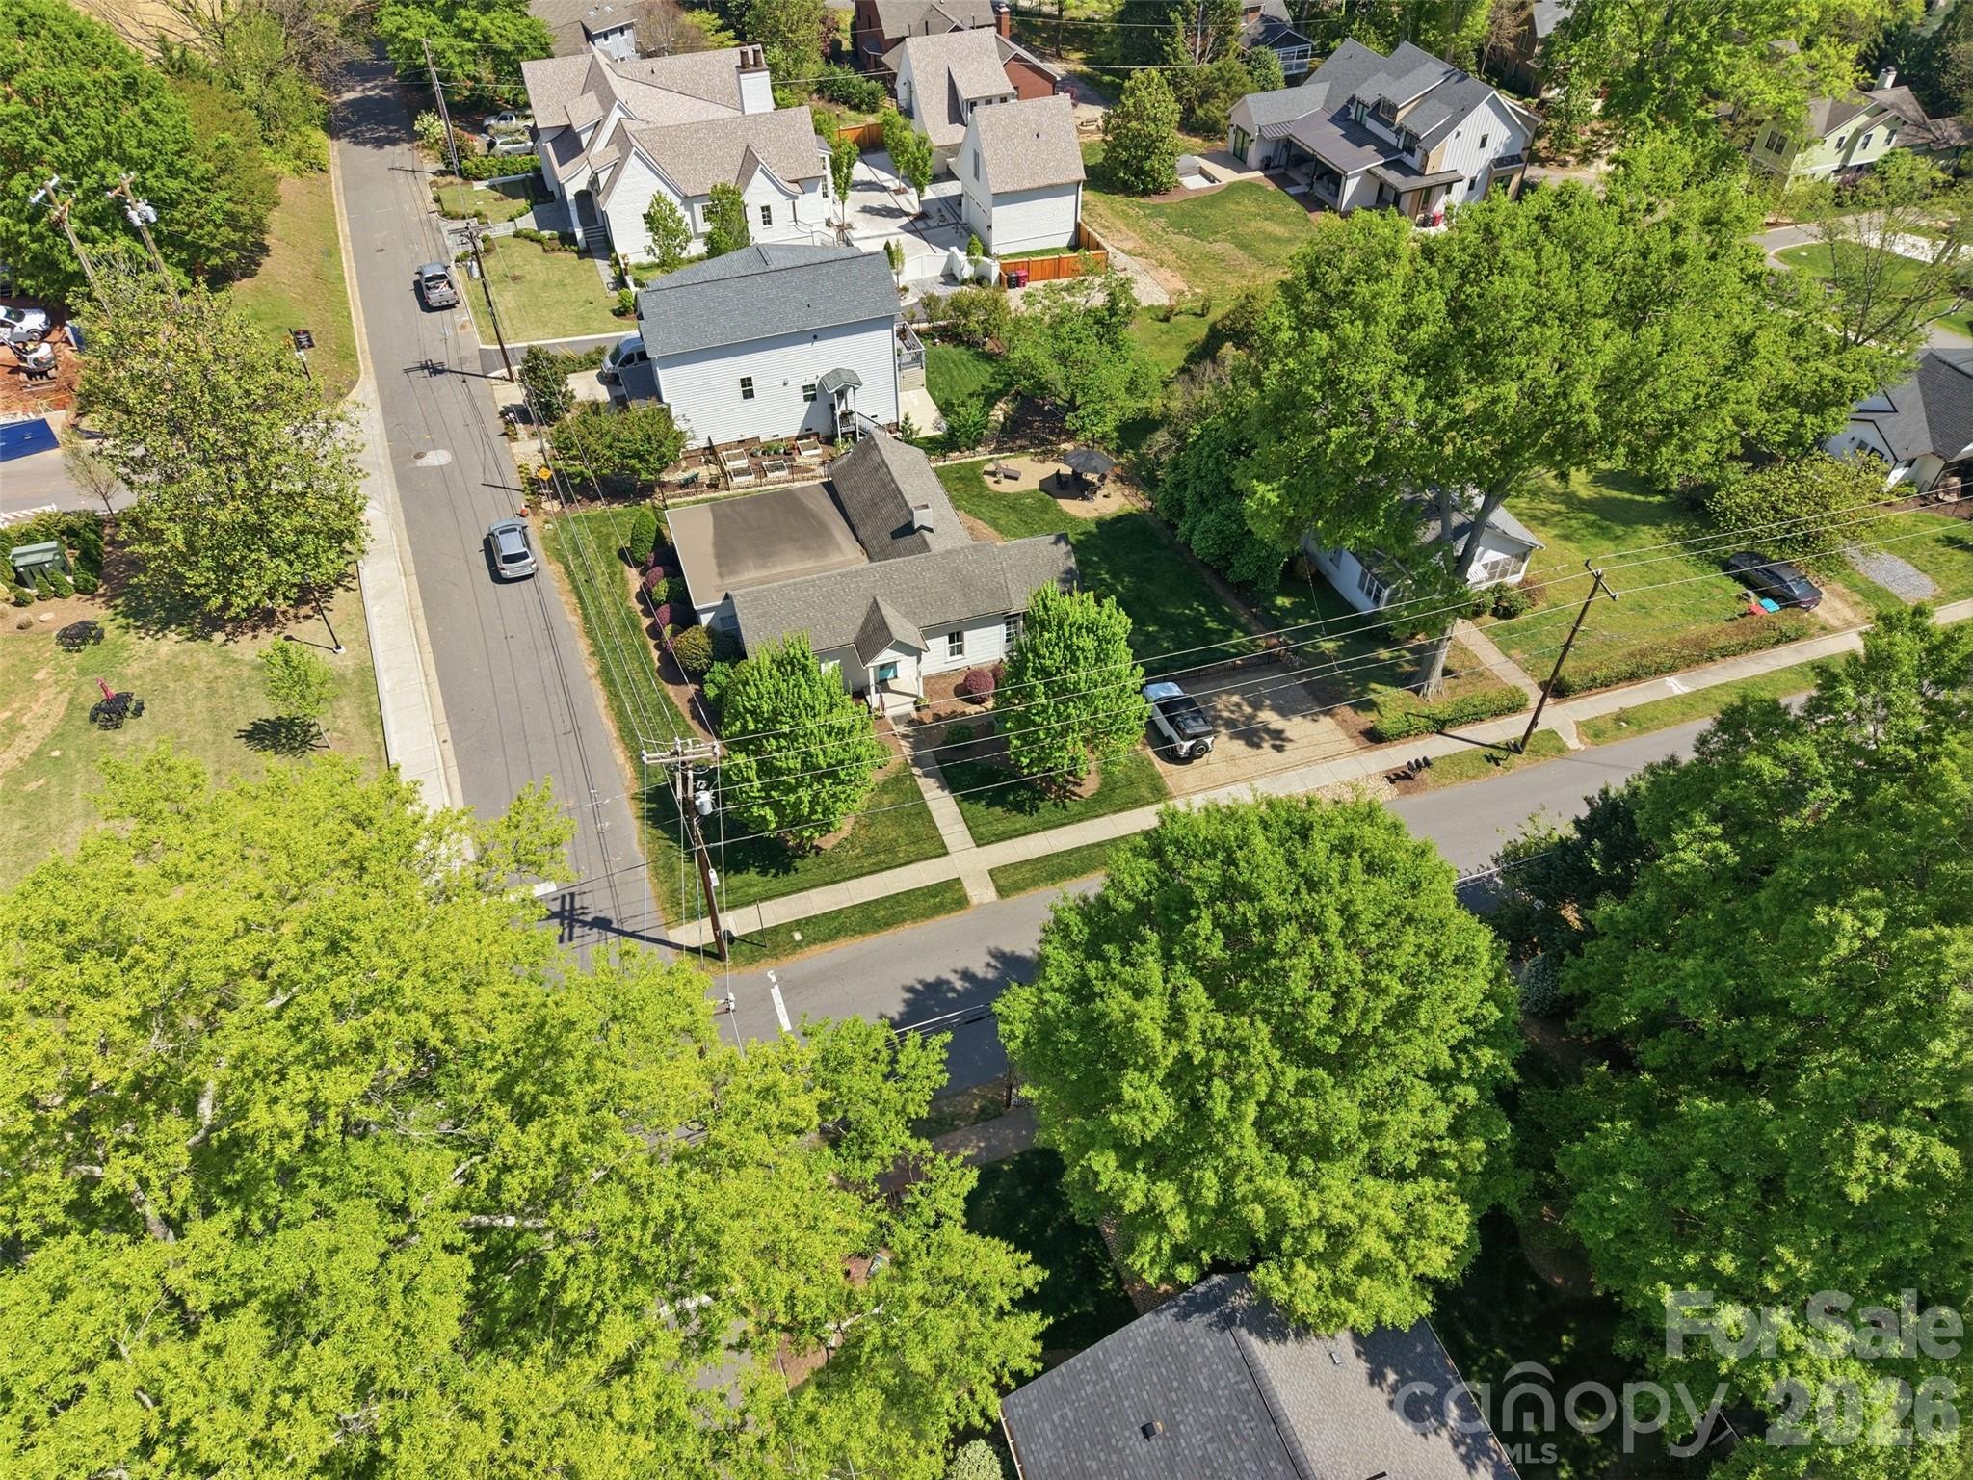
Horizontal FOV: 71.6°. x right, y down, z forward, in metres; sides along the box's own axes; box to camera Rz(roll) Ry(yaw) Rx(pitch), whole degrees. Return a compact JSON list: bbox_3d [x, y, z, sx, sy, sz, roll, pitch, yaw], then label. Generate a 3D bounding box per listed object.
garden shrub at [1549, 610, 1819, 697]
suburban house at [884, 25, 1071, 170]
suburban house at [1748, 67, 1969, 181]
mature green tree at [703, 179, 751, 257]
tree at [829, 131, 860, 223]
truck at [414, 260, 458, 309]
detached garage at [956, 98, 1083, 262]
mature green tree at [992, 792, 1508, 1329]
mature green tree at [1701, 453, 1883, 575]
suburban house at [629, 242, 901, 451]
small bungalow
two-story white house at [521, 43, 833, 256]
[{"bbox_3d":[35.177,-4.842,68.570,16.300,1.000,1.500,-14,49,-13],"label":"garden shrub"},{"bbox_3d":[-2.414,-51.666,109.620,7.800,8.800,9.400,-16,46,-17],"label":"suburban house"},{"bbox_3d":[73.477,-51.634,116.332,18.000,8.200,9.500,-13,48,-13],"label":"suburban house"},{"bbox_3d":[-17.912,-35.733,94.778,3.200,5.500,3.200,-16,46,-17],"label":"mature green tree"},{"bbox_3d":[-9.861,-39.066,95.801,2.200,6.400,2.200,-14,49,-13],"label":"tree"},{"bbox_3d":[-40.886,-34.101,102.092,1.970,1.870,5.600,-17,49,-16],"label":"truck"},{"bbox_3d":[2.578,-39.633,94.897,6.900,9.100,6.600,-14,49,-13],"label":"detached garage"},{"bbox_3d":[8.114,9.977,42.575,15.200,17.500,15.200,0,47,0],"label":"mature green tree"},{"bbox_3d":[42.249,-11.820,70.853,8.200,5.300,7.600,-16,46,-17],"label":"mature green tree"},{"bbox_3d":[-12.620,-22.556,78.692,14.200,9.300,7.800,-16,46,-17],"label":"suburban house"},{"bbox_3d":[24.822,-12.850,78.995,10.600,5.400,9.800,-13,48,-13],"label":"small bungalow"},{"bbox_3d":[-23.625,-44.424,101.076,18.000,9.500,21.500,-16,46,-17],"label":"two-story white house"}]

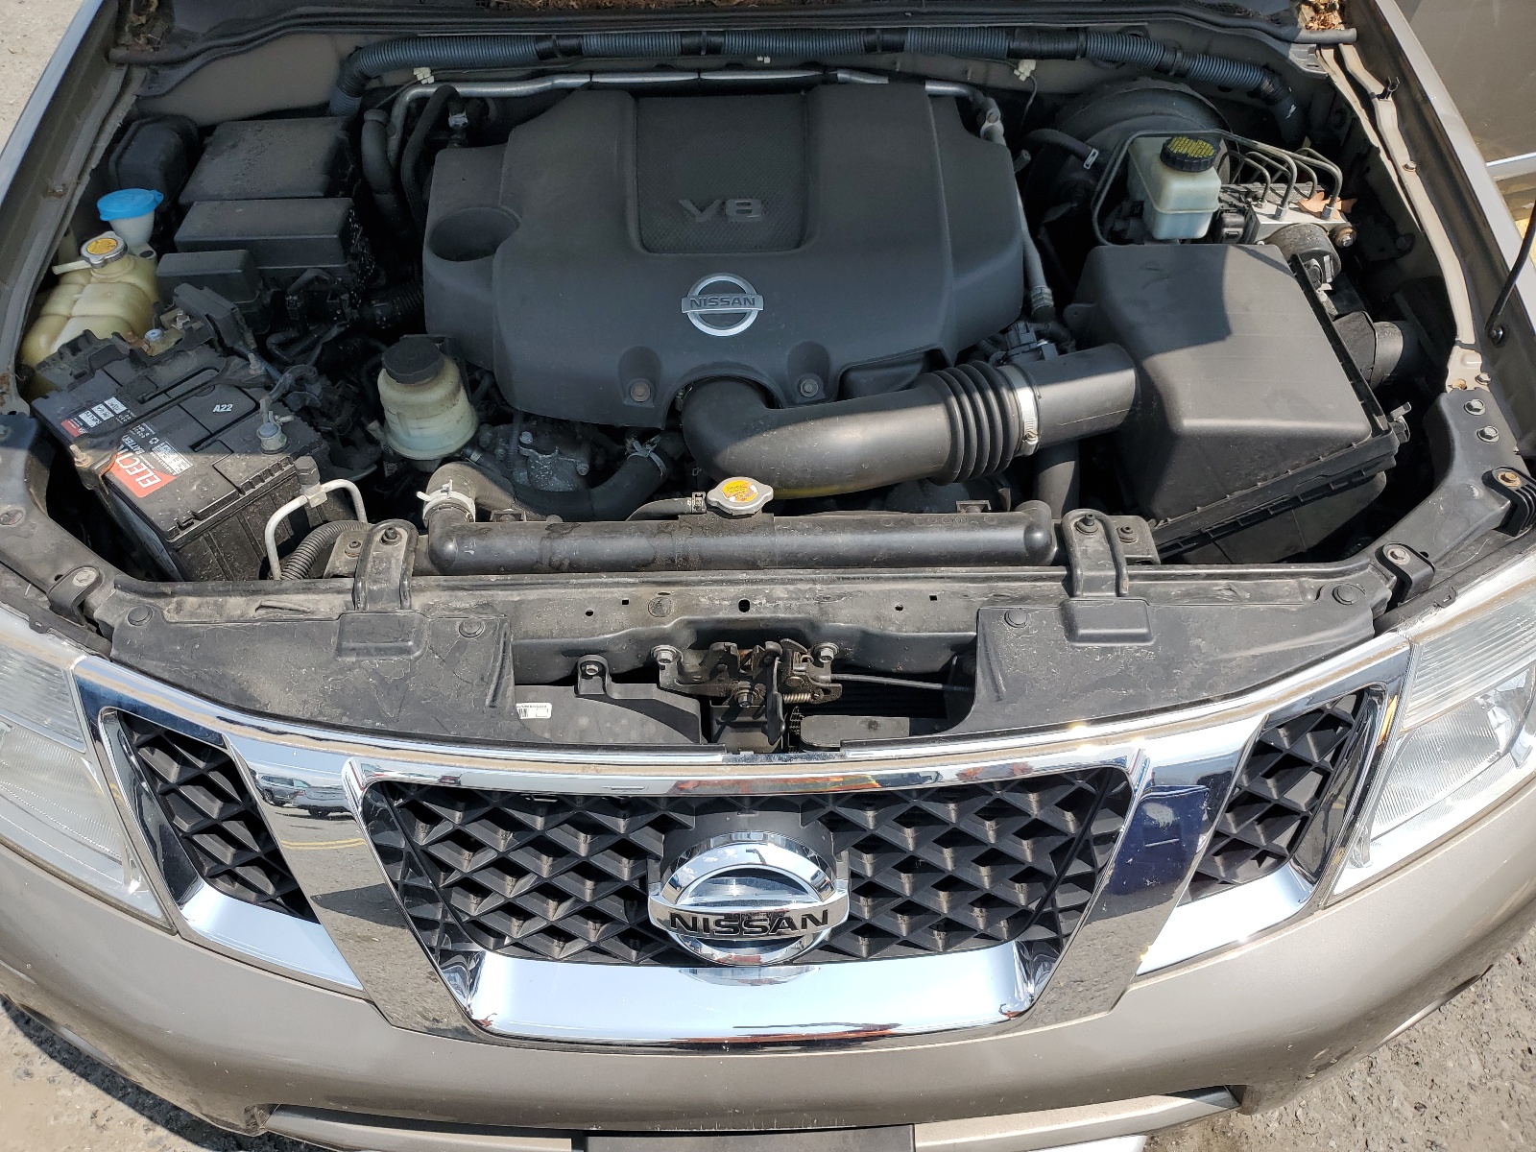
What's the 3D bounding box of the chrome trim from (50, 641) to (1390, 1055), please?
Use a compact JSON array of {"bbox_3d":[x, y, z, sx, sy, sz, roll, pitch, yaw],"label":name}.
[{"bbox_3d":[-0.020,0.249,0.987,1.070,0.300,0.220,-1,48,-1],"label":"chrome trim"}]

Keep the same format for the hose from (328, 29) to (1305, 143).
[{"bbox_3d":[0.060,-0.638,1.503,1.260,0.140,0.100,-1,48,-1],"label":"hose"}]

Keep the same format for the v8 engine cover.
[{"bbox_3d":[-0.045,-0.385,1.336,0.640,0.180,0.480,-1,48,-1],"label":"v8 engine cover"}]

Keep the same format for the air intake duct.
[{"bbox_3d":[0.140,-0.178,1.244,0.450,0.115,0.160,-1,48,-1],"label":"air intake duct"}]

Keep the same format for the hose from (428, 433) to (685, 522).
[{"bbox_3d":[-0.222,-0.107,1.241,0.255,0.100,0.150,-1,48,-1],"label":"hose"}]

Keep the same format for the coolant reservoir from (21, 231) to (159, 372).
[{"bbox_3d":[-0.730,-0.280,1.355,0.150,0.200,0.210,-1,48,-1],"label":"coolant reservoir"}]

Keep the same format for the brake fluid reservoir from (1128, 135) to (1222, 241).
[{"bbox_3d":[0.480,-0.469,1.377,0.080,0.115,0.145,-1,48,-1],"label":"brake fluid reservoir"}]

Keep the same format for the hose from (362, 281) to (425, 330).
[{"bbox_3d":[-0.450,-0.301,1.347,0.090,0.050,0.060,-1,48,-1],"label":"hose"}]

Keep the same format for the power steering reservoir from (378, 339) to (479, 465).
[{"bbox_3d":[-0.365,-0.197,1.254,0.103,0.115,0.103,-1,48,-1],"label":"power steering reservoir"}]

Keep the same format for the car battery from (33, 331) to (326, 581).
[{"bbox_3d":[-0.594,-0.093,1.228,0.268,0.215,0.172,35,57,28],"label":"car battery"}]

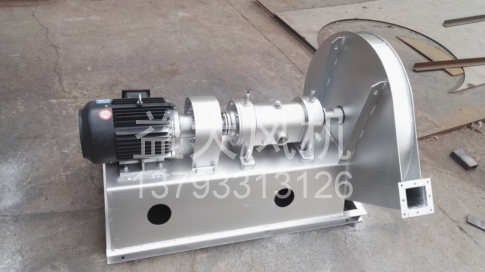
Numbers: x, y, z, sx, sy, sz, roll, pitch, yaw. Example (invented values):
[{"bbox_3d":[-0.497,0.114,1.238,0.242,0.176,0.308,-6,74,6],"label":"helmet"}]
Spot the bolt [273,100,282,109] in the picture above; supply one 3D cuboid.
[{"bbox_3d":[0.169,-0.149,1.655,0.039,0.031,0.039,-3,28,-20],"label":"bolt"}]

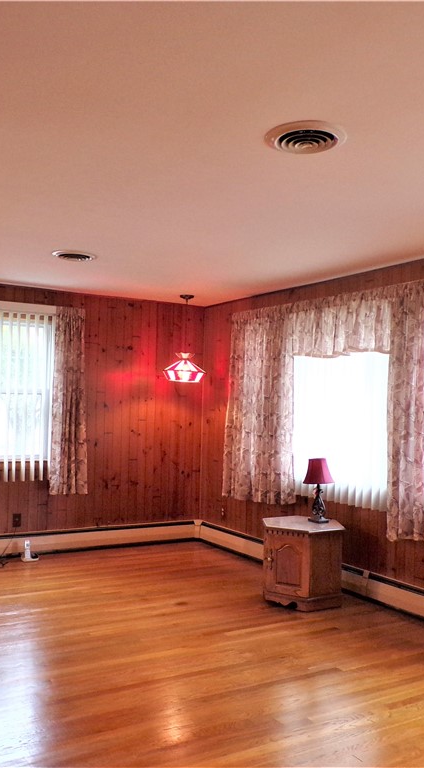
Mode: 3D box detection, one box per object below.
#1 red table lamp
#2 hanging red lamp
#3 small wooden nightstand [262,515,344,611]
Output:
[{"bbox_3d":[0.804,0.795,5.330,0.225,0.470,0.230,1,-2,0],"label":"red table lamp"},{"bbox_3d":[-0.261,-0.155,6.780,0.410,0.285,0.370,1,-2,-2],"label":"hanging red lamp"},{"bbox_3d":[0.657,1.296,5.198,0.640,0.548,0.555,0,-2,30],"label":"small wooden nightstand"}]

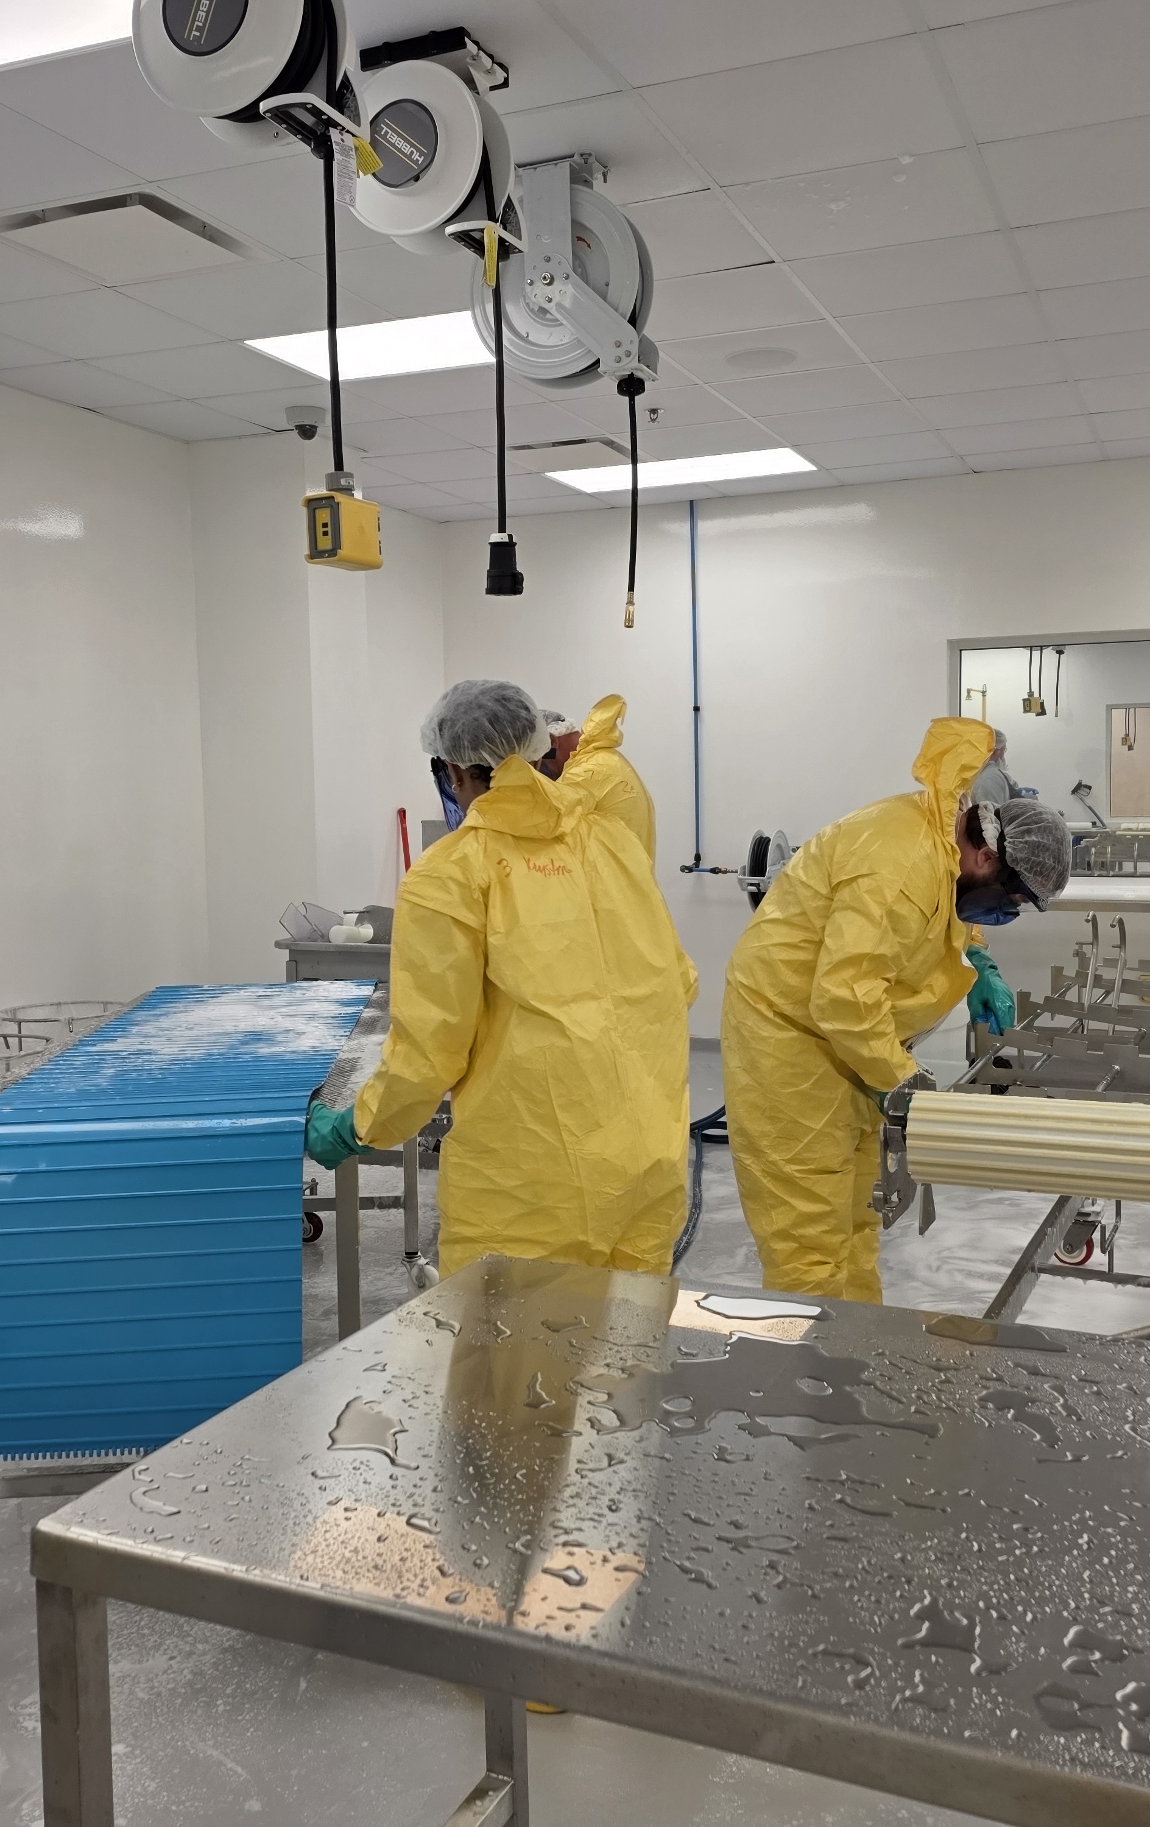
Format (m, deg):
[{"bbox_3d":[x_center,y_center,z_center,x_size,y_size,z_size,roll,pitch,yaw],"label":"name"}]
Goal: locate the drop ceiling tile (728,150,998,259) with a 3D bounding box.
[{"bbox_3d":[0.744,-1.799,4.101,0.605,0.020,0.605,1,5,22],"label":"drop ceiling tile"}]

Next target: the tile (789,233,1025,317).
[{"bbox_3d":[0.976,-1.847,4.657,0.598,0.020,0.598,1,5,22],"label":"tile"}]

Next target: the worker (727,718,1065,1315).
[{"bbox_3d":[0.642,0.352,3.280,0.720,1.500,0.580,0,5,13],"label":"worker"}]

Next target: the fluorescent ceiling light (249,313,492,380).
[{"bbox_3d":[-0.430,-1.891,5.247,1.209,0.070,0.600,1,5,22],"label":"fluorescent ceiling light"}]

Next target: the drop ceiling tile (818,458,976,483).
[{"bbox_3d":[1.543,-2.095,7.623,0.600,0.025,0.417,1,5,22],"label":"drop ceiling tile"}]

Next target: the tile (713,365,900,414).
[{"bbox_3d":[0.876,-1.955,6.022,0.605,0.020,0.605,1,5,22],"label":"tile"}]

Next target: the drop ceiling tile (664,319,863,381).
[{"bbox_3d":[0.648,-1.908,5.461,0.600,0.025,0.600,1,5,22],"label":"drop ceiling tile"}]

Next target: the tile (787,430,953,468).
[{"bbox_3d":[1.345,-2.054,7.145,0.600,0.025,0.600,1,5,22],"label":"tile"}]

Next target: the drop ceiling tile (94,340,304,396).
[{"bbox_3d":[-1.278,-1.877,5.586,0.598,0.020,0.598,1,5,22],"label":"drop ceiling tile"}]

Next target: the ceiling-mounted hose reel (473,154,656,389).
[{"bbox_3d":[-0.020,-1.496,3.834,0.453,0.500,0.182,1,5,22],"label":"ceiling-mounted hose reel"}]

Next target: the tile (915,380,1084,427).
[{"bbox_3d":[1.672,-1.993,6.342,0.598,0.020,0.598,1,5,22],"label":"tile"}]

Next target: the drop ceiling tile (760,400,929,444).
[{"bbox_3d":[1.107,-2.004,6.584,0.605,0.020,0.605,1,5,22],"label":"drop ceiling tile"}]

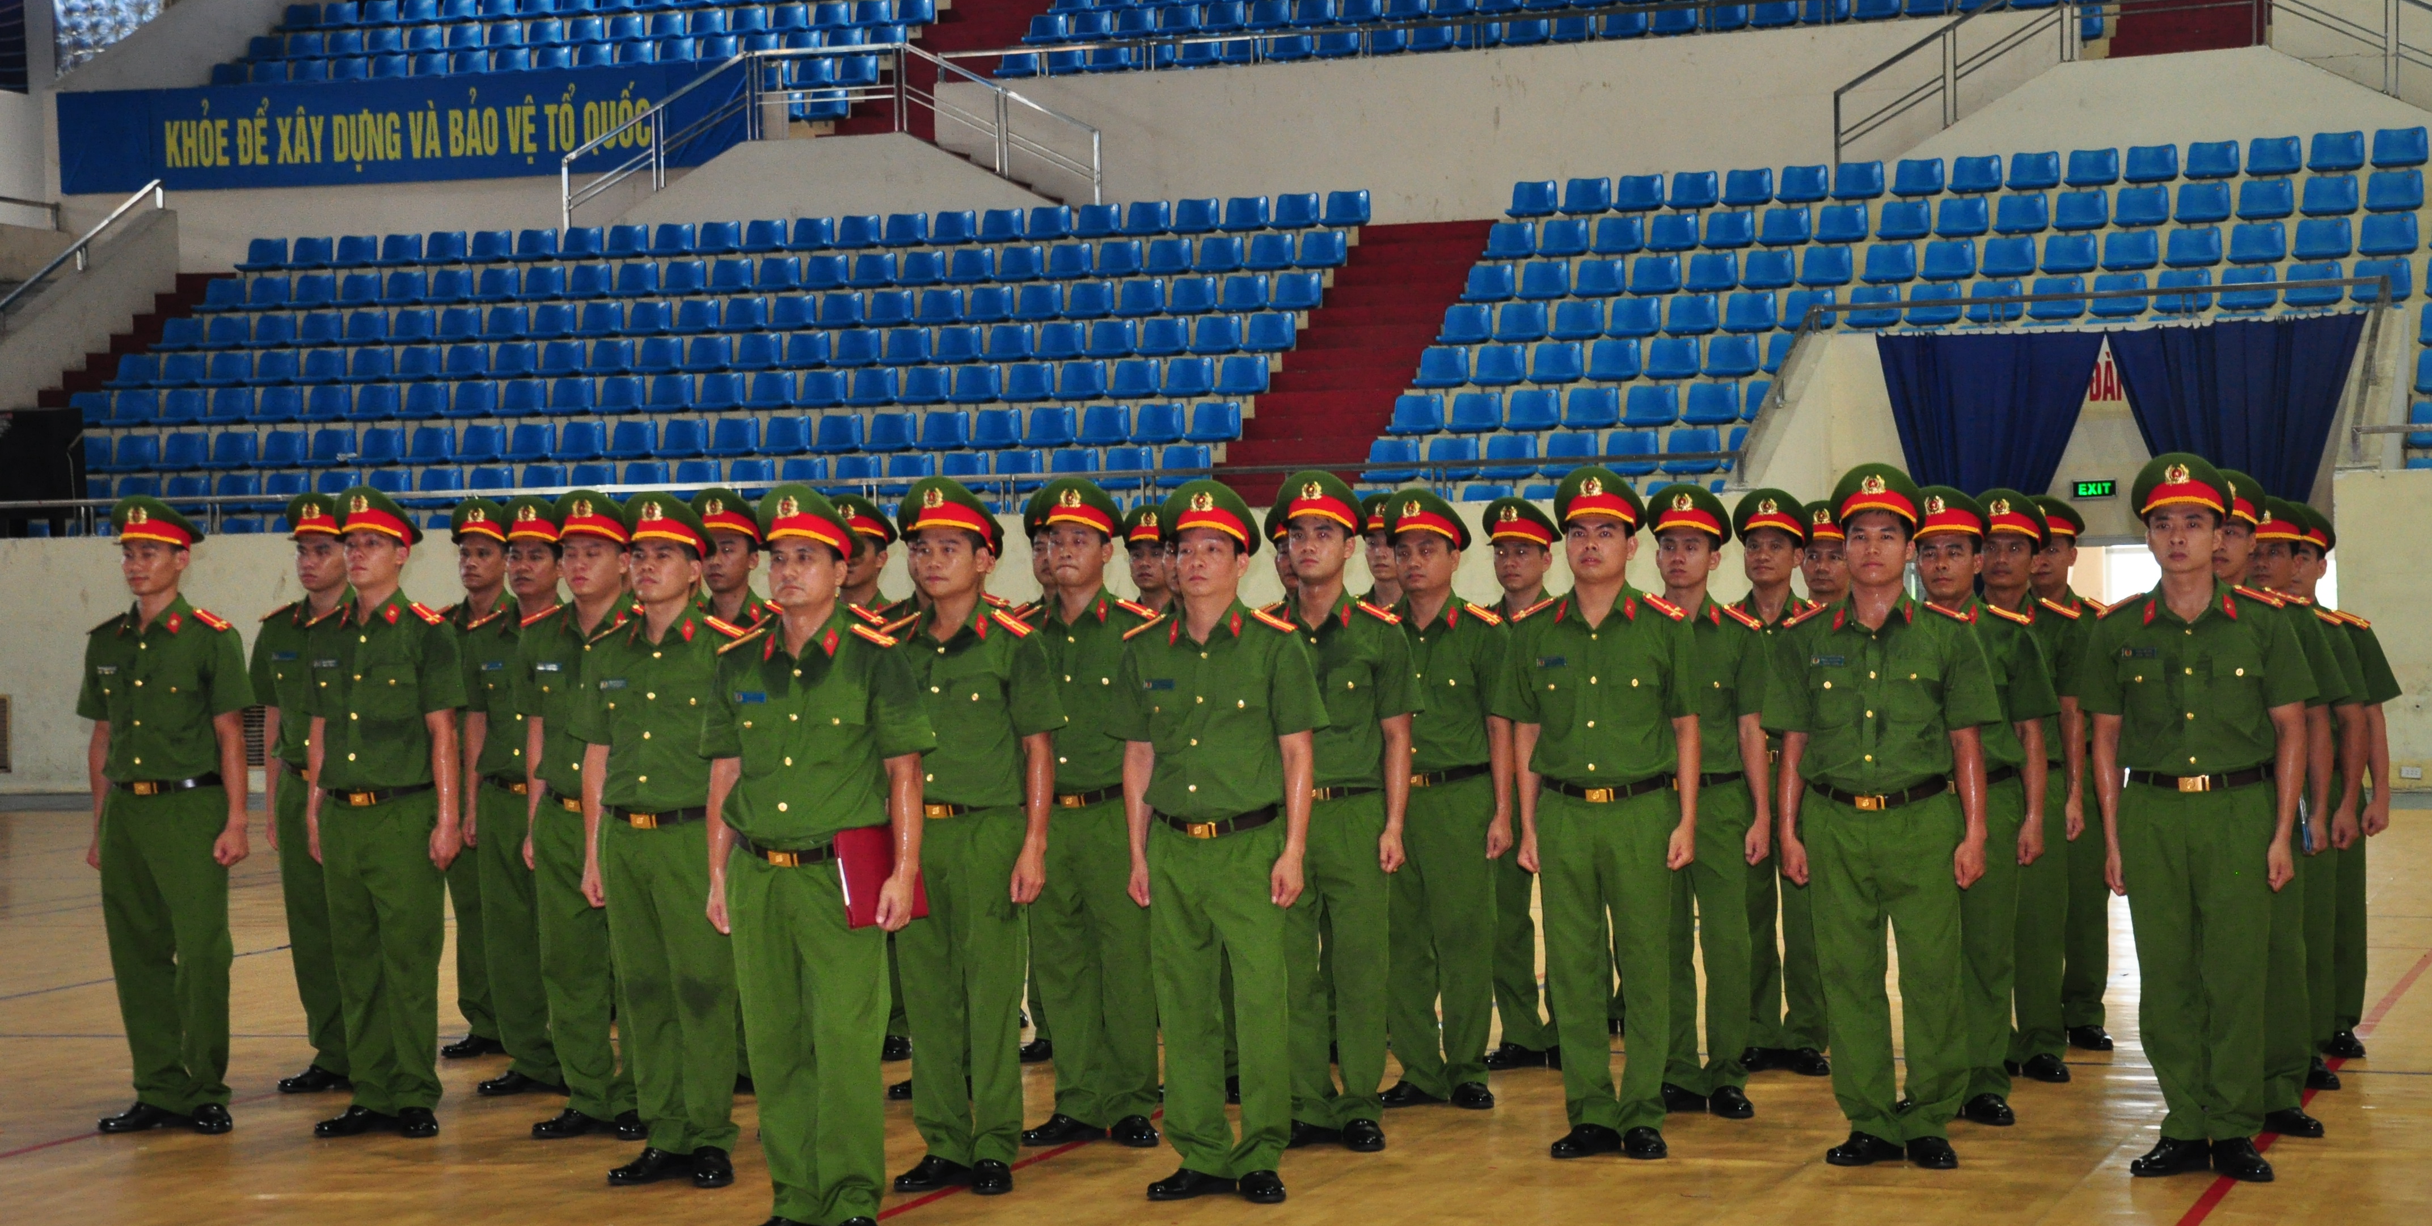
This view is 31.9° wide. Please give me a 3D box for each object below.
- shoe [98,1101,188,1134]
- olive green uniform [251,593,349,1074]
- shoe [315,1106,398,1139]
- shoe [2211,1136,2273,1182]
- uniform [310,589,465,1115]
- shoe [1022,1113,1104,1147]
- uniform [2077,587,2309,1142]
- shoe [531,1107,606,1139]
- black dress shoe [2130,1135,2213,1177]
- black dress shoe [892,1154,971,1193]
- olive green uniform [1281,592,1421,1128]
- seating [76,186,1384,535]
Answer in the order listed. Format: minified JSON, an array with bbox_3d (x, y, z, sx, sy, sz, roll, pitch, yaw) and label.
[{"bbox_3d":[-3.142,1.465,12.495,0.285,0.100,0.102,-1,0,-40],"label":"shoe"},{"bbox_3d":[-2.803,0.706,13.382,0.560,1.513,0.300,-1,0,20],"label":"olive green uniform"},{"bbox_3d":[-2.452,1.440,12.206,0.285,0.100,0.102,-1,0,-43],"label":"shoe"},{"bbox_3d":[2.534,1.329,10.469,0.103,0.102,0.280,-2,1,-5],"label":"shoe"},{"bbox_3d":[-2.363,0.678,12.138,0.500,1.487,0.290,-1,0,19],"label":"uniform"},{"bbox_3d":[-0.403,1.371,11.467,0.280,0.102,0.103,-2,1,-42],"label":"shoe"},{"bbox_3d":[2.441,0.621,10.550,0.570,1.384,0.280,-1,1,19],"label":"uniform"},{"bbox_3d":[-1.794,1.411,11.947,0.280,0.102,0.103,-2,1,-44],"label":"shoe"},{"bbox_3d":[2.424,1.370,10.892,0.285,0.102,0.102,-1,0,-45],"label":"black dress shoe"},{"bbox_3d":[-0.702,1.405,10.803,0.285,0.100,0.102,-1,0,-44],"label":"black dress shoe"},{"bbox_3d":[0.304,0.663,11.450,0.550,1.443,0.300,-1,0,20],"label":"olive green uniform"},{"bbox_3d":[-4.650,-1.921,36.837,11.127,3.400,5.584,-1,0,19],"label":"seating"}]

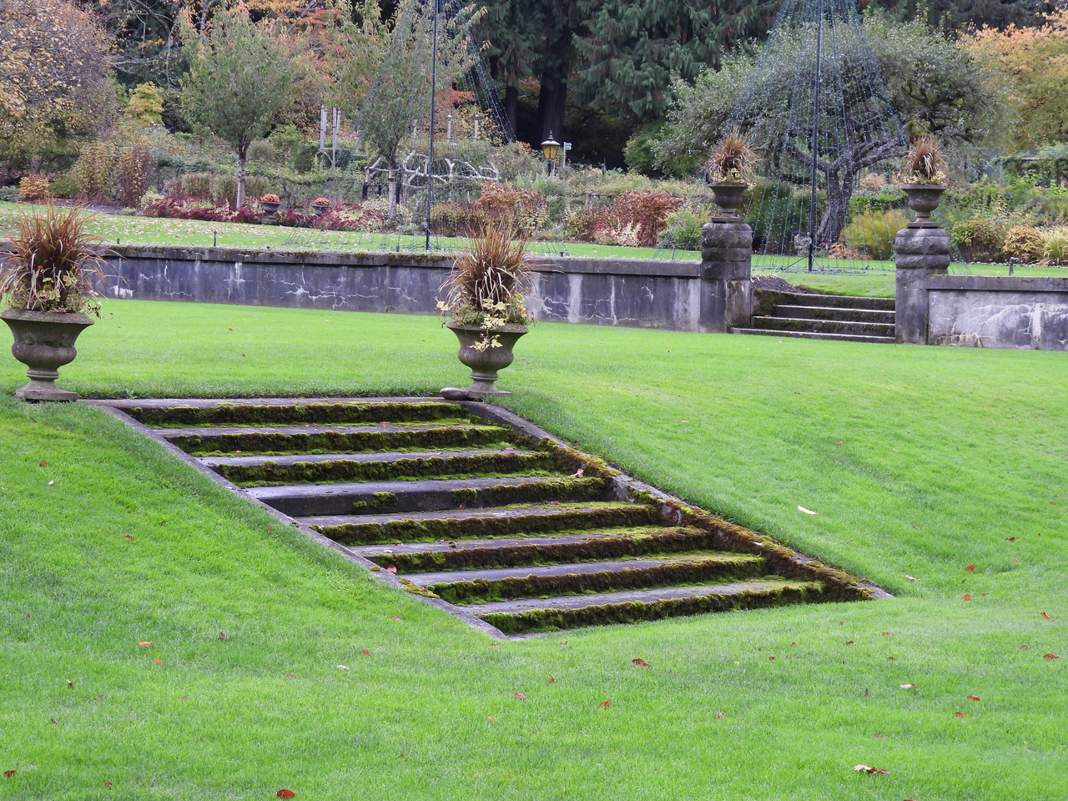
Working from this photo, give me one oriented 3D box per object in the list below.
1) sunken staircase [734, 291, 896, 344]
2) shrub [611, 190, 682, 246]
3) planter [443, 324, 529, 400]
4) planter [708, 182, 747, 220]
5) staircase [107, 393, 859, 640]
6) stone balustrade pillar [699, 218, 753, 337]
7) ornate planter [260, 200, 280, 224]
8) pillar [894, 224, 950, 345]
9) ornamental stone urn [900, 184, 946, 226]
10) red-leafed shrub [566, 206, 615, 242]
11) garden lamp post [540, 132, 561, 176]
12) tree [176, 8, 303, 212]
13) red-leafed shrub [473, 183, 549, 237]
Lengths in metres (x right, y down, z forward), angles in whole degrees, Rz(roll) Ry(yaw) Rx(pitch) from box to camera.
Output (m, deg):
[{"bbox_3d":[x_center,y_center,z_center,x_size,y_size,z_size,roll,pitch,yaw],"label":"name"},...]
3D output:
[{"bbox_3d":[4.371,-1.130,34.192,2.919,0.603,1.597,5,4,45],"label":"sunken staircase"},{"bbox_3d":[2.279,-3.672,49.938,1.486,1.165,1.200,2,3,0],"label":"shrub"},{"bbox_3d":[-0.372,-0.313,19.500,0.650,0.610,0.650,1,3,0],"label":"planter"},{"bbox_3d":[2.696,-2.760,34.300,0.560,0.550,0.560,1,4,0],"label":"planter"},{"bbox_3d":[-0.293,0.603,15.152,3.703,0.989,3.346,5,4,45],"label":"staircase"},{"bbox_3d":[2.728,-1.731,34.877,0.512,1.542,0.512,5,4,45],"label":"stone balustrade pillar"},{"bbox_3d":[-6.517,-4.640,61.008,0.532,0.578,0.532,2,3,0],"label":"ornate planter"},{"bbox_3d":[5.498,-1.610,34.900,0.550,1.630,0.550,-1,4,-41],"label":"pillar"},{"bbox_3d":[5.519,-2.748,34.900,0.630,0.610,0.630,1,3,0],"label":"ornamental stone urn"},{"bbox_3d":[1.147,-3.647,51.004,1.034,0.759,0.800,2,3,0],"label":"red-leafed shrub"},{"bbox_3d":[0.430,-5.523,62.000,0.480,2.450,0.480,-1,4,-41],"label":"garden lamp post"},{"bbox_3d":[-7.773,-7.750,65.600,3.149,5.455,3.060,2,3,0],"label":"tree"},{"bbox_3d":[-0.483,-4.017,52.000,1.400,1.200,1.550,-1,4,-41],"label":"red-leafed shrub"}]

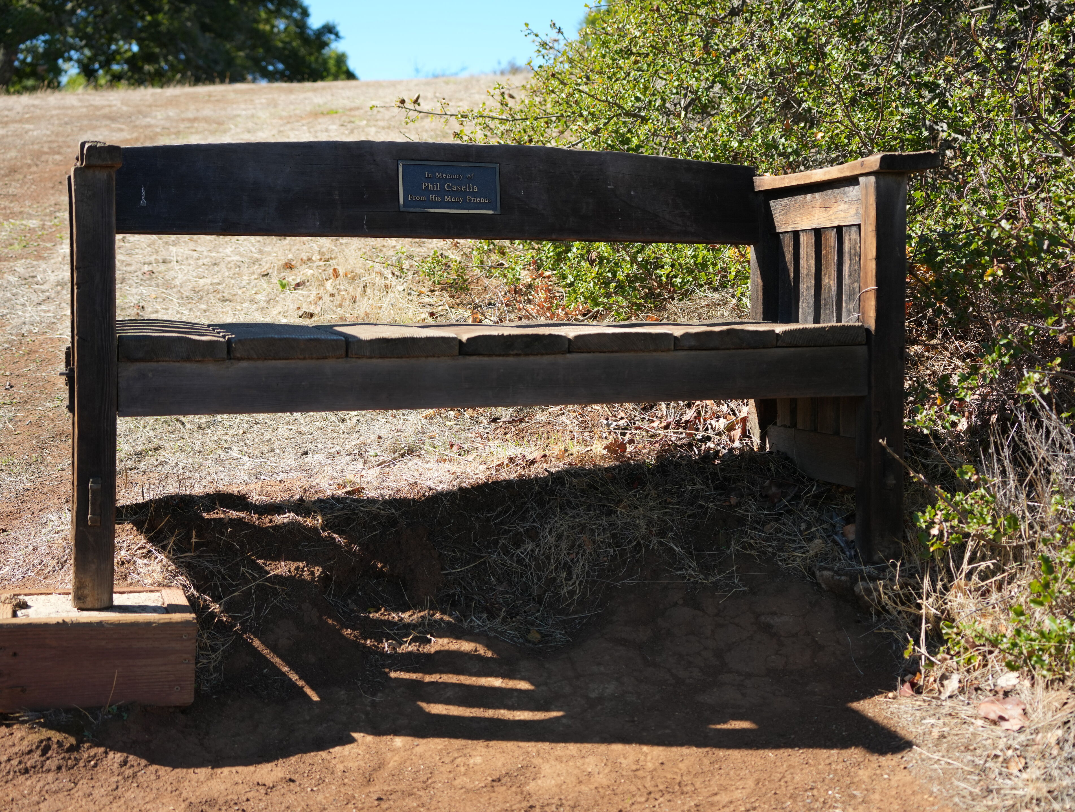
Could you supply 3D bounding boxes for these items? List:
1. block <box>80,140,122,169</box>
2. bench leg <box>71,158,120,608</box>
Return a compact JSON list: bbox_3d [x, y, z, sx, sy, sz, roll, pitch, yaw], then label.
[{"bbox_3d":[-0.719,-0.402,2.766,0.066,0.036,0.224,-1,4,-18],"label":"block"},{"bbox_3d":[-0.716,-0.028,2.735,0.062,0.709,0.061,0,3,-18],"label":"bench leg"}]

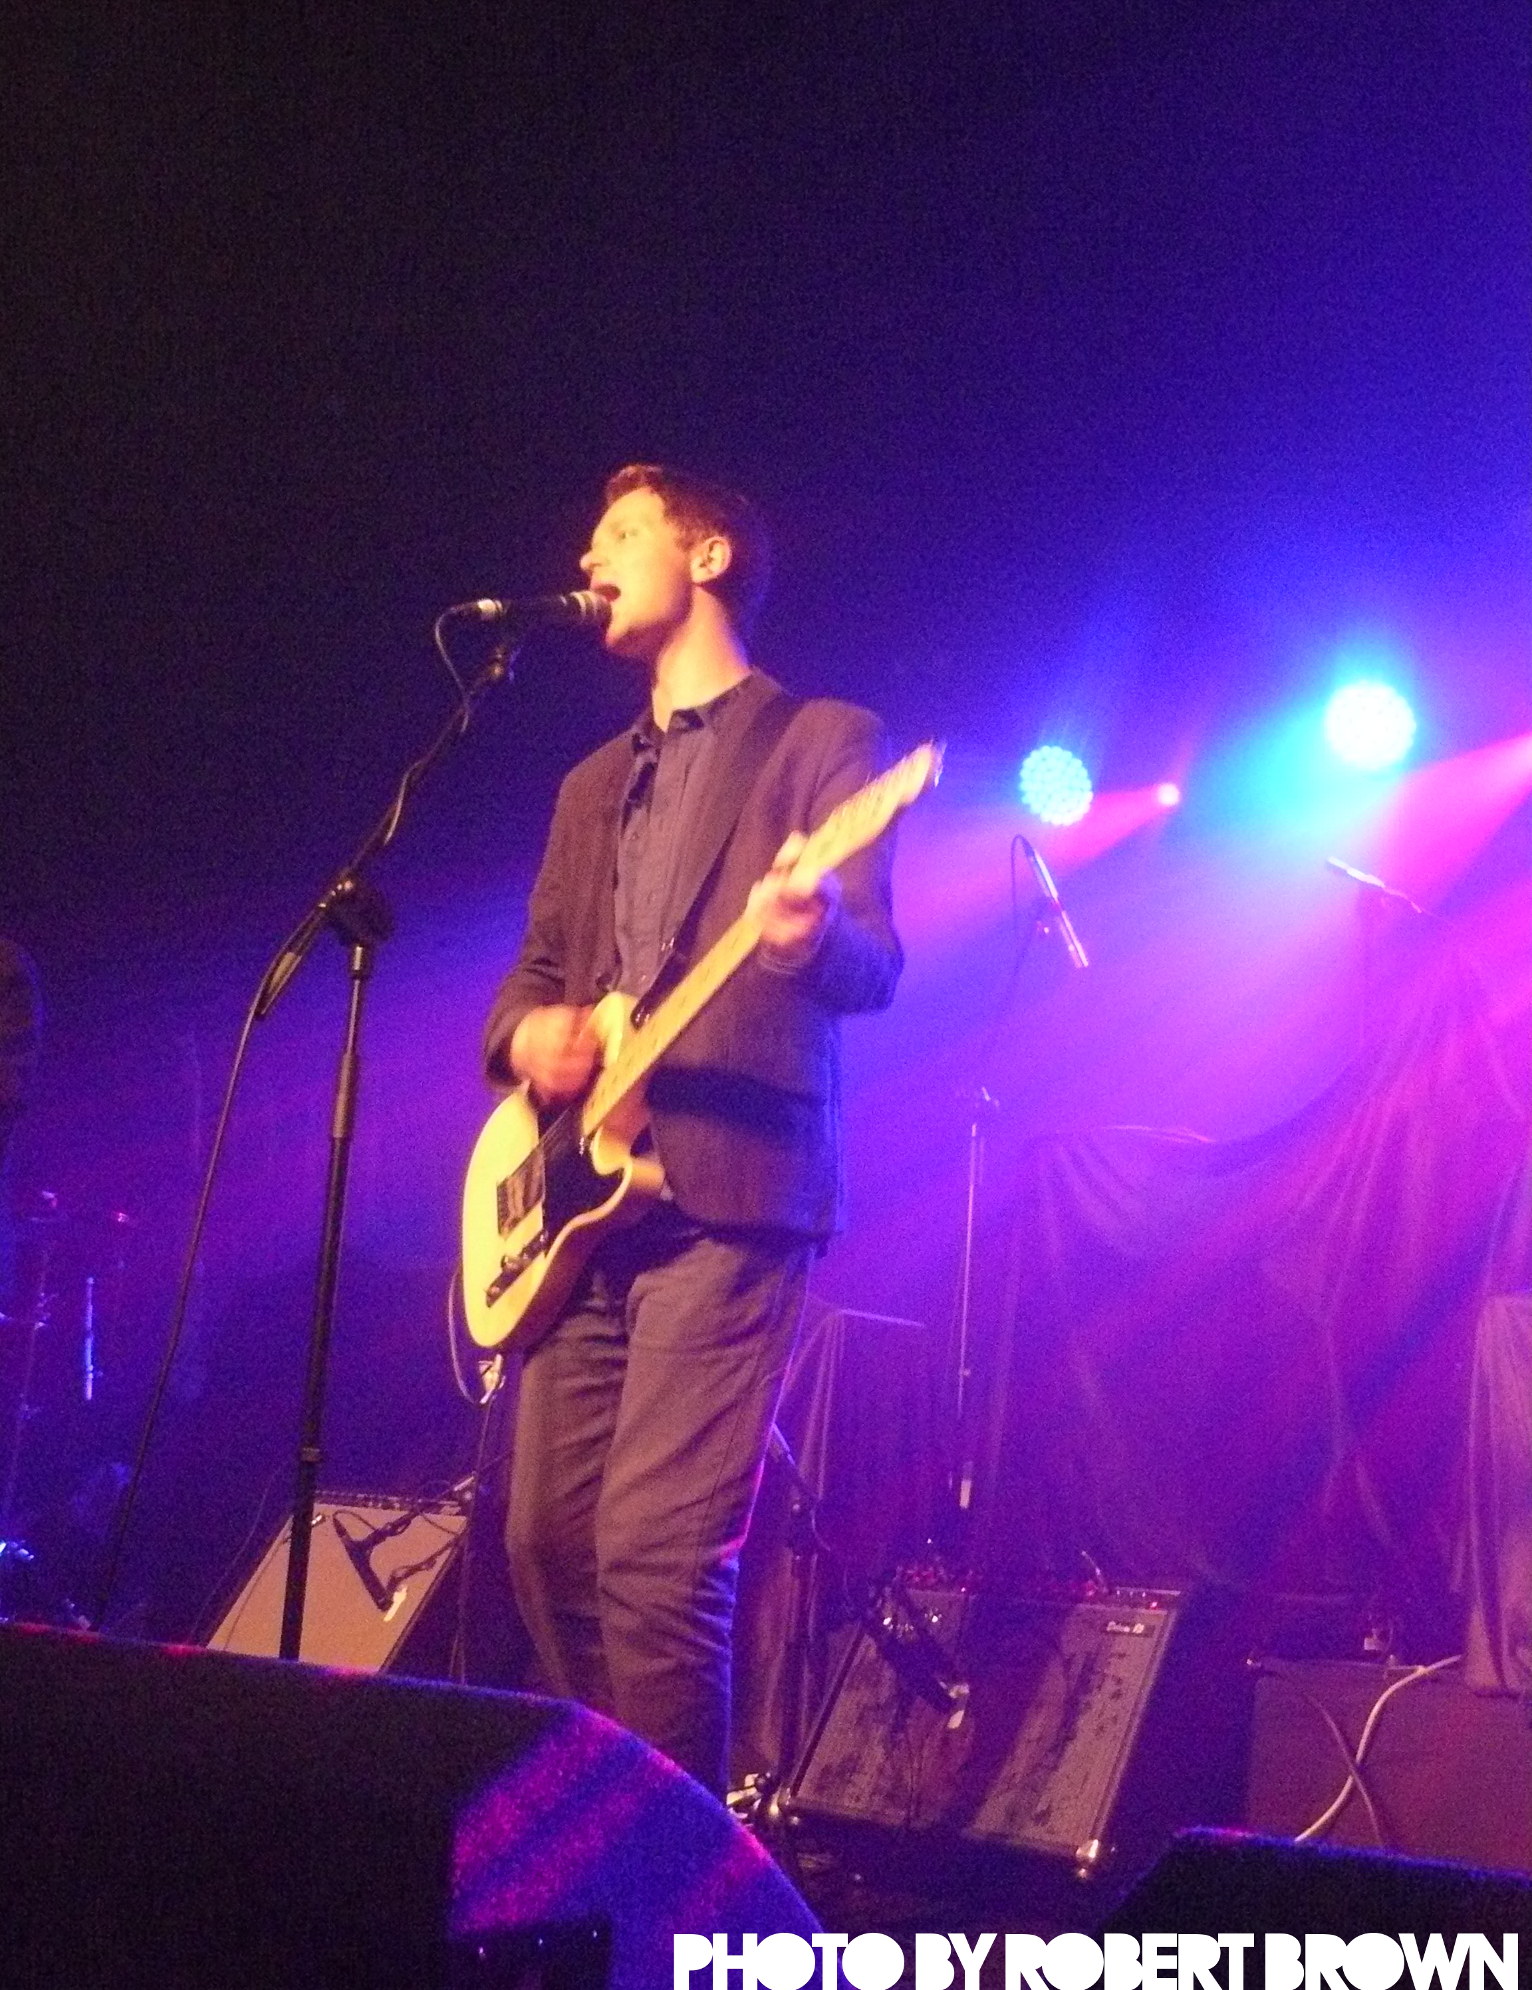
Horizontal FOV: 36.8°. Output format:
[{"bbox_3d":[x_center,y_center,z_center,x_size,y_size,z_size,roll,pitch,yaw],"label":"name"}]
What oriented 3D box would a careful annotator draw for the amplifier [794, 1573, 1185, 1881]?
[{"bbox_3d":[0.431,1.282,3.938,0.650,0.460,0.260,-10,-48,44],"label":"amplifier"}]

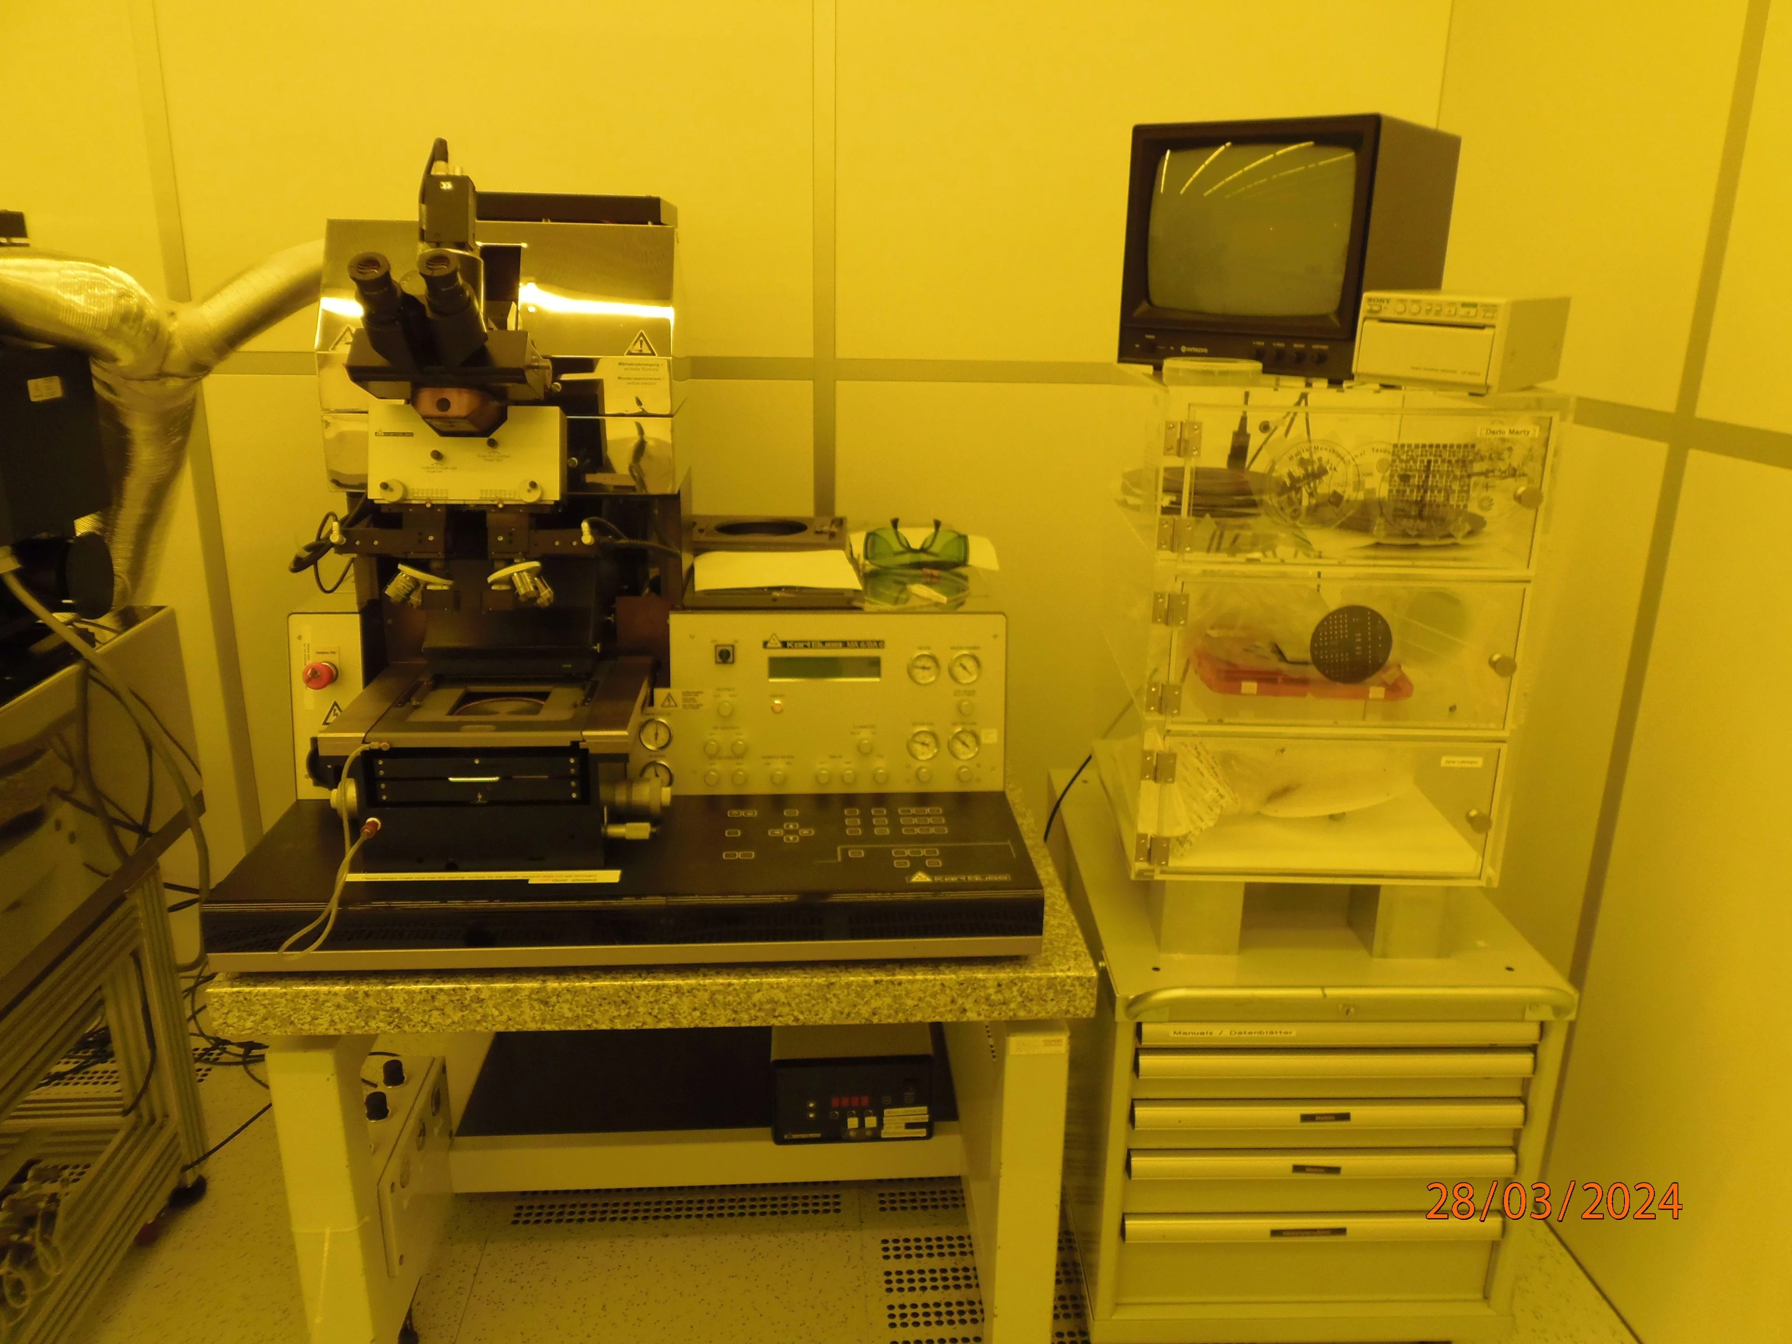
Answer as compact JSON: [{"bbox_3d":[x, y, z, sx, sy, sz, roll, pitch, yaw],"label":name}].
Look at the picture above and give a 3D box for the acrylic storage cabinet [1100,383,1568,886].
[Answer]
[{"bbox_3d":[0.549,-0.090,1.708,0.477,0.631,0.422,1,18,0],"label":"acrylic storage cabinet"}]

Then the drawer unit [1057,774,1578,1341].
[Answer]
[{"bbox_3d":[0.555,0.588,1.953,0.584,0.620,0.755,1,18,-1],"label":"drawer unit"}]

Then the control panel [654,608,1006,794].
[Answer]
[{"bbox_3d":[-0.095,0.042,1.727,0.493,0.254,0.060,0,9,-4],"label":"control panel"}]

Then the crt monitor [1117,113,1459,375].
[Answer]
[{"bbox_3d":[0.517,-0.552,1.624,0.303,0.295,0.362,12,21,30],"label":"crt monitor"}]

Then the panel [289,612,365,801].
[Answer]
[{"bbox_3d":[-0.764,0.044,1.684,0.099,0.256,0.060,0,9,-4],"label":"panel"}]

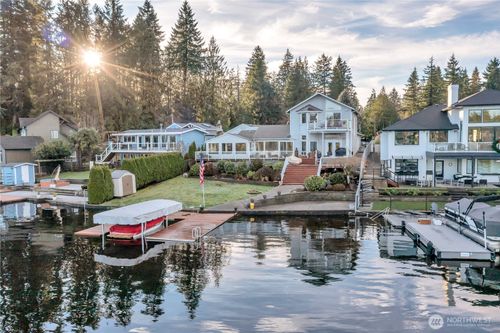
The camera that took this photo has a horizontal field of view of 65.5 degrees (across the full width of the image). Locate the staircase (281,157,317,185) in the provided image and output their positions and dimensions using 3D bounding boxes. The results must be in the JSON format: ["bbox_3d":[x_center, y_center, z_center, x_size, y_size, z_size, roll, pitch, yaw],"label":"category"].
[{"bbox_3d":[5.403,0.430,41.386,3.700,2.800,3.900,0,3,12],"label":"staircase"}]

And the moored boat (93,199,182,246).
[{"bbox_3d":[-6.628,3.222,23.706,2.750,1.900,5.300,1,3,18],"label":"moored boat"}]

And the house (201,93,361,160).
[{"bbox_3d":[4.566,-4.884,51.814,18.300,7.800,12.000,1,3,17],"label":"house"}]

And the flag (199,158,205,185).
[{"bbox_3d":[-3.677,0.407,29.463,0.480,1.950,0.280,0,3,8],"label":"flag"}]

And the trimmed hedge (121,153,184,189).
[{"bbox_3d":[-10.199,0.241,42.271,1.400,3.250,11.300,0,3,14],"label":"trimmed hedge"}]

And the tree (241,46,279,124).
[{"bbox_3d":[2.465,-18.278,103.165,9.632,26.737,9.632,0,3,0],"label":"tree"}]

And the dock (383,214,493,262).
[{"bbox_3d":[10.006,3.744,22.088,3.100,0.550,9.200,0,3,9],"label":"dock"}]

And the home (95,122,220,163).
[{"bbox_3d":[-11.924,-3.356,54.394,12.200,5.600,13.500,0,3,15],"label":"home"}]

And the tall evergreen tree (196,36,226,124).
[{"bbox_3d":[-9.519,-18.540,99.141,7.718,28.261,7.718,0,3,0],"label":"tall evergreen tree"}]

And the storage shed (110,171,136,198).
[{"bbox_3d":[-11.590,1.405,34.822,1.800,2.350,2.400,0,3,10],"label":"storage shed"}]

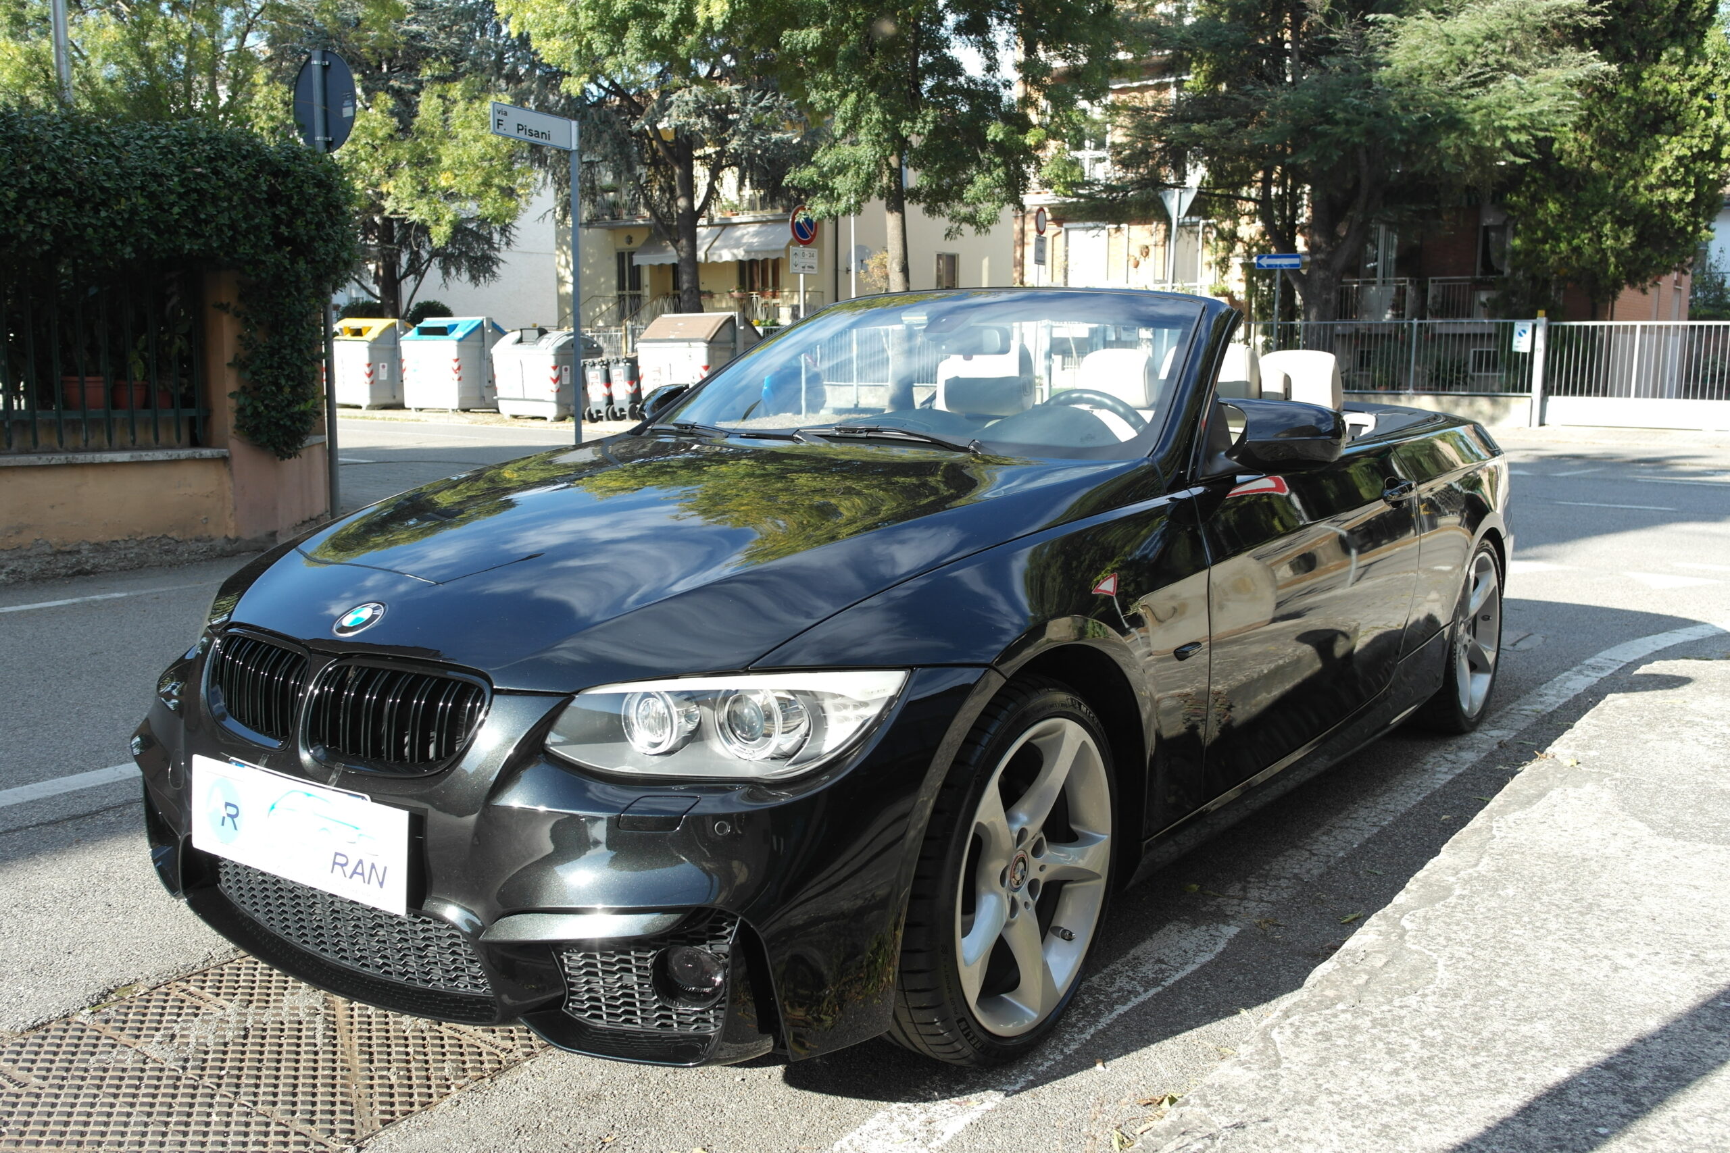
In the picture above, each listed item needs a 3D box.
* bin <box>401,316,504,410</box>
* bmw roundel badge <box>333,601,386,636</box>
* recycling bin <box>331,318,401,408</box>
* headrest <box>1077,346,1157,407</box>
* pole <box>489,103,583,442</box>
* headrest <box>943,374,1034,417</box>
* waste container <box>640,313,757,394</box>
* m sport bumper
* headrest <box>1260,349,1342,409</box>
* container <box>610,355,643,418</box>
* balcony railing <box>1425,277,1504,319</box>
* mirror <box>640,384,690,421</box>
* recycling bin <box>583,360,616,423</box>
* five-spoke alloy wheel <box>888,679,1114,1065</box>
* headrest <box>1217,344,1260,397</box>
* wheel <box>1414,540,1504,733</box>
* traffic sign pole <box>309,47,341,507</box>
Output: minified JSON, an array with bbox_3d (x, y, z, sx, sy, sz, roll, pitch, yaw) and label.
[{"bbox_3d":[-8.036,-4.159,28.207,1.373,1.809,1.412,4,9,23],"label":"bin"},{"bbox_3d":[-0.773,0.066,2.205,0.082,0.010,0.082,7,42,36],"label":"bmw roundel badge"},{"bbox_3d":[-9.503,-4.122,28.032,1.430,1.680,1.430,5,9,32],"label":"recycling bin"},{"bbox_3d":[0.873,-0.676,4.957,0.240,0.205,0.125,7,10,36],"label":"headrest"},{"bbox_3d":[-2.539,-2.065,11.216,0.070,2.991,0.838,7,10,37],"label":"pole"},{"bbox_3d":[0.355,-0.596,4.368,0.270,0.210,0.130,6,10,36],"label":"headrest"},{"bbox_3d":[-2.523,-3.176,22.253,1.395,1.766,1.442,6,10,30],"label":"waste container"},{"bbox_3d":[-0.691,0.351,2.455,1.780,0.550,0.630,6,10,36],"label":"m sport bumper"},{"bbox_3d":[1.387,-0.613,4.585,0.240,0.205,0.125,7,10,36],"label":"headrest"},{"bbox_3d":[-3.978,-3.208,24.693,0.540,1.040,0.640,5,9,31],"label":"container"},{"bbox_3d":[13.100,-5.965,31.303,1.550,1.000,0.800,7,10,36],"label":"balcony railing"},{"bbox_3d":[-0.554,-0.454,4.019,0.240,0.155,0.140,6,10,36],"label":"mirror"},{"bbox_3d":[-4.328,-3.142,24.359,0.568,1.030,0.690,5,9,26],"label":"recycling bin"},{"bbox_3d":[0.198,0.479,2.417,0.230,0.640,0.640,6,10,36],"label":"five-spoke alloy wheel"},{"bbox_3d":[0.953,-0.538,3.935,0.270,0.210,0.130,6,10,36],"label":"headrest"},{"bbox_3d":[1.827,0.174,4.591,0.250,0.637,0.637,7,10,36],"label":"wheel"},{"bbox_3d":[-3.198,-1.629,8.578,0.055,2.893,0.055,7,10,37],"label":"traffic sign pole"}]

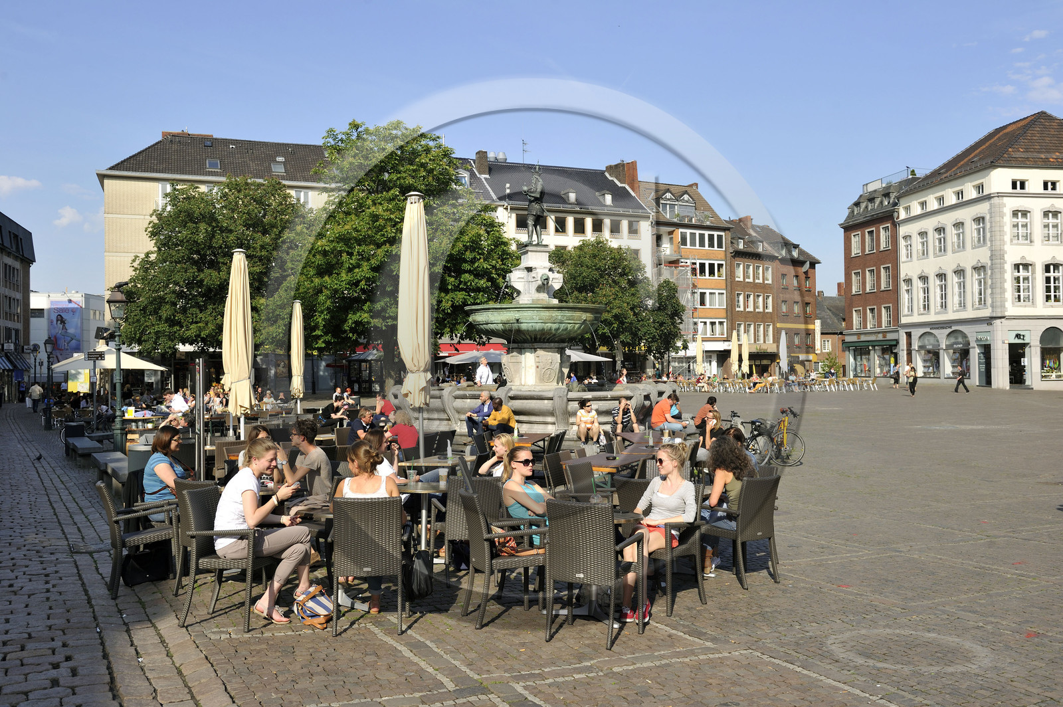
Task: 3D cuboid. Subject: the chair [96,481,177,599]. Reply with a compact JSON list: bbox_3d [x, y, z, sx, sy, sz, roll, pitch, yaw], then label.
[{"bbox_3d":[-3.169,1.461,7.600,0.590,0.890,0.560,0,-1,-41],"label":"chair"}]

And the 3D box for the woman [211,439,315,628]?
[{"bbox_3d":[-1.884,1.235,6.600,0.700,1.270,0.480,-1,-1,12],"label":"woman"}]

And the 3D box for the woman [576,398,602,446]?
[{"bbox_3d":[1.182,1.465,19.900,0.520,0.990,0.680,-1,-1,-3],"label":"woman"}]

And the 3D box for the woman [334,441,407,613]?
[{"bbox_3d":[-1.143,1.238,6.652,0.480,1.250,0.780,-1,-1,-8],"label":"woman"}]

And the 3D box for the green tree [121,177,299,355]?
[{"bbox_3d":[-17.800,-3.400,53.000,10.600,13.000,10.400,-1,-1,0],"label":"green tree"}]

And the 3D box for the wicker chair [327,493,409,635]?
[{"bbox_3d":[-1.103,1.413,6.484,0.550,0.905,0.560,-1,-1,-3],"label":"wicker chair"}]

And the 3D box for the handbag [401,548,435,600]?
[{"bbox_3d":[-0.766,1.521,6.512,0.240,0.360,0.170,-1,-1,-15],"label":"handbag"}]

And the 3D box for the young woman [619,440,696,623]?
[{"bbox_3d":[0.903,1.257,6.870,0.470,1.240,0.740,-1,-1,41],"label":"young woman"}]

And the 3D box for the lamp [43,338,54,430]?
[{"bbox_3d":[-17.026,1.069,33.300,0.400,3.270,0.400,0,-1,-30],"label":"lamp"}]

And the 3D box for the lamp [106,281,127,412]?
[{"bbox_3d":[-7.718,0.426,17.600,0.420,3.460,0.420,0,-1,-30],"label":"lamp"}]

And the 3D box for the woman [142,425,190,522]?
[{"bbox_3d":[-3.059,1.279,8.250,0.750,1.280,0.480,-1,-1,-7],"label":"woman"}]

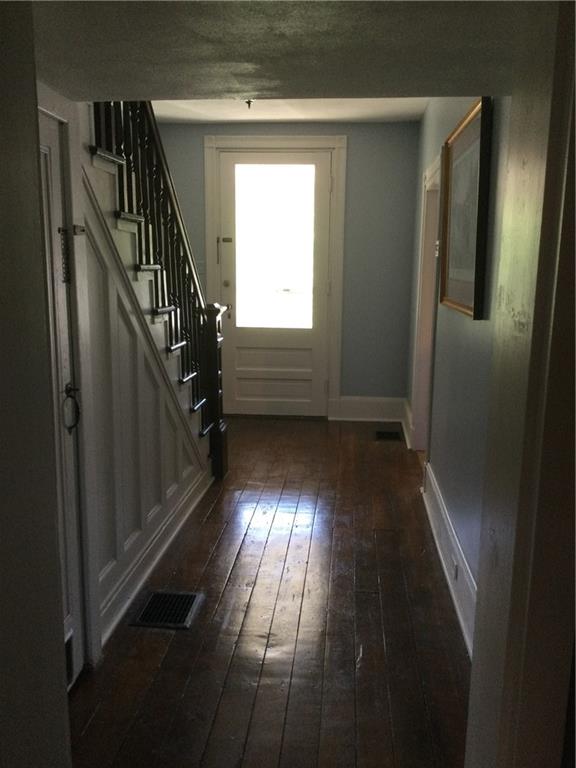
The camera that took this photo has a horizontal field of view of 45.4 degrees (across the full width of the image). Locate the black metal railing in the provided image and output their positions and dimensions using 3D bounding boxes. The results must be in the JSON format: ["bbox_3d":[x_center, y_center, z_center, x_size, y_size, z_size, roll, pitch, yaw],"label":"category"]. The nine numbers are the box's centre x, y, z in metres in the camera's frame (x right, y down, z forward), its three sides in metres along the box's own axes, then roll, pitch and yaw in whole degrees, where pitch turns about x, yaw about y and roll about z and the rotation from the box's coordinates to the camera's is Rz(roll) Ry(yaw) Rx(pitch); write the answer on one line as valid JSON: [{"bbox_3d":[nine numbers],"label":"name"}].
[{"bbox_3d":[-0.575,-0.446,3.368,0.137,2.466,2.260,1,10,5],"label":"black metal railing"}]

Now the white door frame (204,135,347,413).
[{"bbox_3d":[-0.119,-0.896,6.043,1.199,2.434,0.141,2,10,5],"label":"white door frame"}]

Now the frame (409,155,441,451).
[{"bbox_3d":[0.946,-0.384,4.499,0.137,2.006,1.061,2,10,5],"label":"frame"}]

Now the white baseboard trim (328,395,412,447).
[{"bbox_3d":[0.662,0.295,5.713,0.655,0.229,0.884,2,10,5],"label":"white baseboard trim"}]

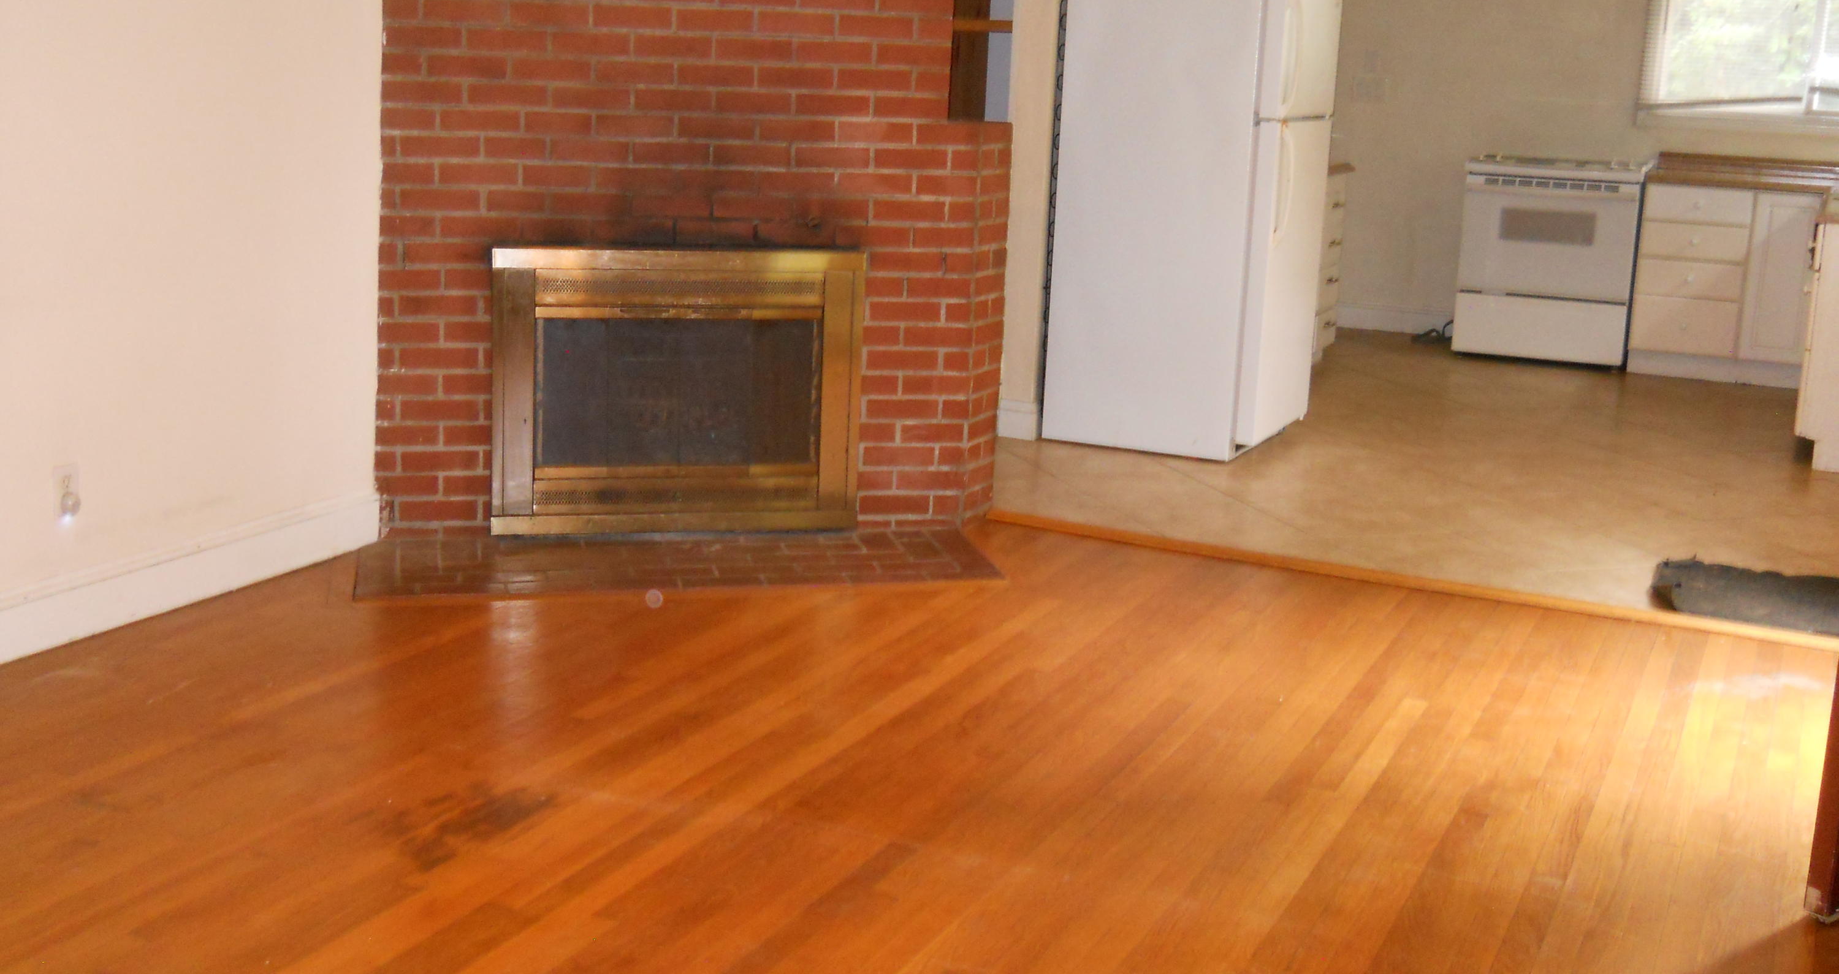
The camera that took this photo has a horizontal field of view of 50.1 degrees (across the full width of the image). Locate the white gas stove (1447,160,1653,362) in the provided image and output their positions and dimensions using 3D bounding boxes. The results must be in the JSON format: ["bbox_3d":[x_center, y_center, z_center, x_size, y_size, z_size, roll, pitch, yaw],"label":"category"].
[{"bbox_3d":[3.003,-1.077,9.327,0.764,0.930,0.700,8,14,23],"label":"white gas stove"}]

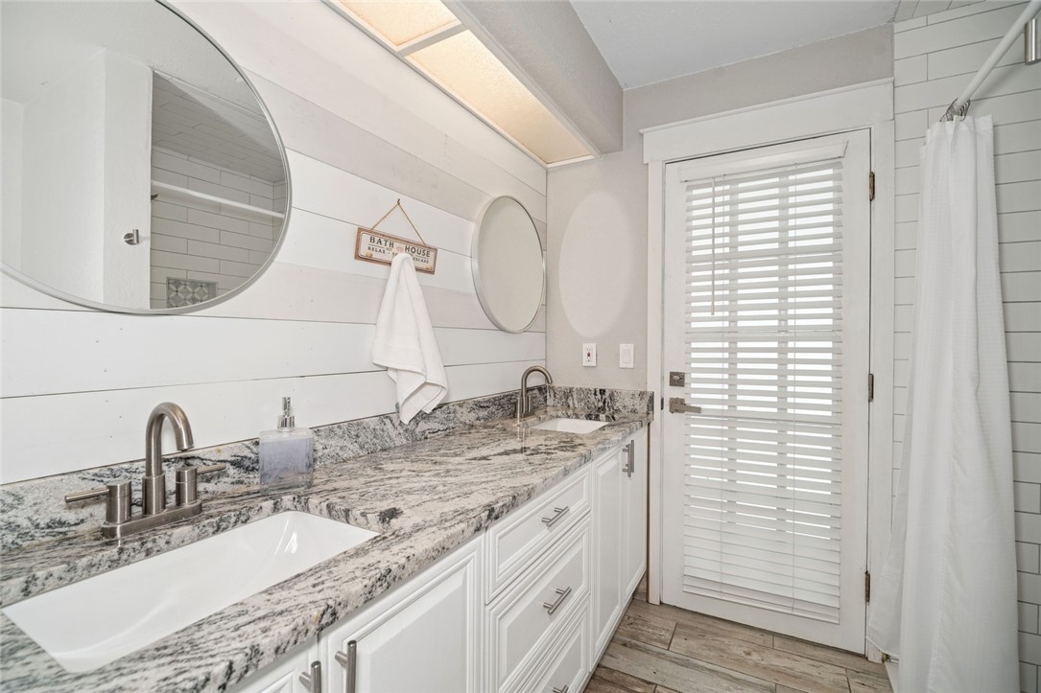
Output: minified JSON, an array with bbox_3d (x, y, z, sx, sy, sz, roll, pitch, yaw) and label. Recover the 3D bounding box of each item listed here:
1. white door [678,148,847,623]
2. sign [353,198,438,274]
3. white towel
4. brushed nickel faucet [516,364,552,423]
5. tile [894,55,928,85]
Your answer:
[{"bbox_3d":[1.010,0.170,1.849,0.720,2.000,0.055,0,0,26],"label":"white door"},{"bbox_3d":[-0.372,-0.352,1.356,0.022,0.212,0.335,0,0,30],"label":"sign"},{"bbox_3d":[-0.332,-0.024,1.364,0.090,0.515,0.295,0,0,30],"label":"white towel"},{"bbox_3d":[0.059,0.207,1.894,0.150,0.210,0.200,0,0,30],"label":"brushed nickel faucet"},{"bbox_3d":[1.463,-1.033,1.625,0.095,0.100,0.012,0,0,26],"label":"tile"}]

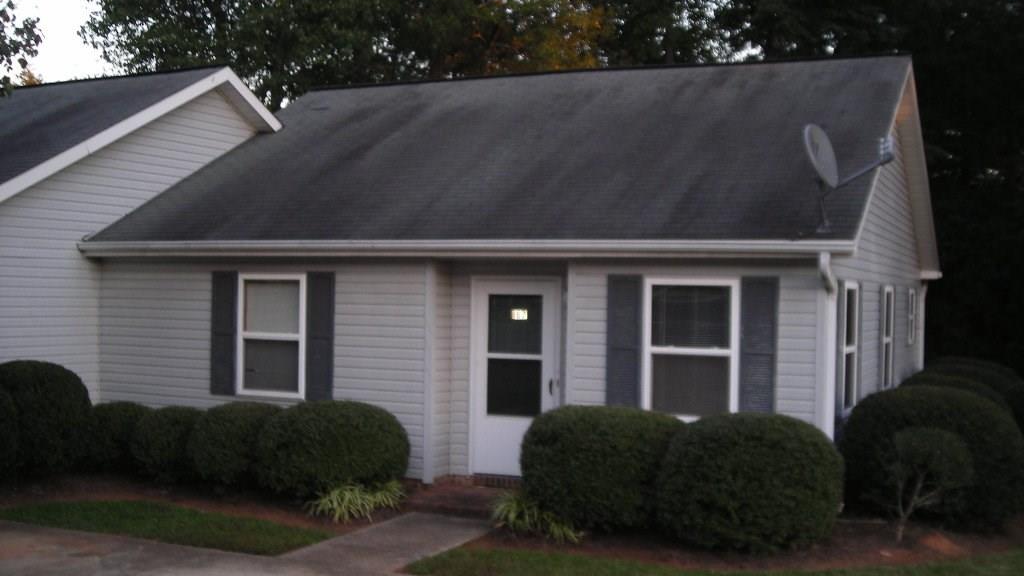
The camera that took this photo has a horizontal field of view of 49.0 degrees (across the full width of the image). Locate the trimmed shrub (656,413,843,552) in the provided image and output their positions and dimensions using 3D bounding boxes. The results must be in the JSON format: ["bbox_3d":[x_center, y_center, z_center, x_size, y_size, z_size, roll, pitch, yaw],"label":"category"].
[{"bbox_3d":[1.985,1.610,9.432,1.496,1.085,1.376,1,0,25],"label":"trimmed shrub"}]

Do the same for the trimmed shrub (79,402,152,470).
[{"bbox_3d":[-4.473,1.665,12.673,1.000,0.760,1.000,1,0,25],"label":"trimmed shrub"}]

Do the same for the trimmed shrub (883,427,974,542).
[{"bbox_3d":[3.498,1.637,9.451,0.727,0.935,0.691,1,0,25],"label":"trimmed shrub"}]

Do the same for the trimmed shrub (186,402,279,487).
[{"bbox_3d":[-2.804,1.646,11.893,1.120,0.838,1.100,1,0,0],"label":"trimmed shrub"}]

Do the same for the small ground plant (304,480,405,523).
[{"bbox_3d":[-1.440,1.958,10.330,0.938,0.324,0.600,1,0,25],"label":"small ground plant"}]

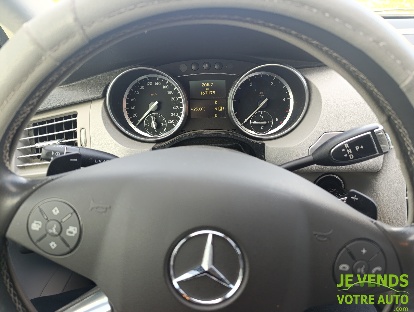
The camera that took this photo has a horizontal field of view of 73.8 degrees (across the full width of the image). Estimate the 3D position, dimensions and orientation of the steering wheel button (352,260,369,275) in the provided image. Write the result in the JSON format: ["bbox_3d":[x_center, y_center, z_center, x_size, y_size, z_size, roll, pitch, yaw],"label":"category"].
[{"bbox_3d":[0.113,0.083,0.204,0.011,0.011,0.006,8,-1,-4],"label":"steering wheel button"}]

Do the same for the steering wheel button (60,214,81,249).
[{"bbox_3d":[-0.098,0.054,0.201,0.015,0.025,0.006,7,0,4],"label":"steering wheel button"}]

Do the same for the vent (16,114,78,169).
[{"bbox_3d":[-0.248,-0.018,0.442,0.111,0.076,0.030,-7,-5,10],"label":"vent"}]

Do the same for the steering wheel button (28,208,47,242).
[{"bbox_3d":[-0.124,0.051,0.203,0.015,0.025,0.006,7,0,4],"label":"steering wheel button"}]

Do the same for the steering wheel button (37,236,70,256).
[{"bbox_3d":[-0.112,0.066,0.202,0.025,0.015,0.006,7,0,4],"label":"steering wheel button"}]

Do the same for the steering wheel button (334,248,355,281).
[{"bbox_3d":[0.100,0.080,0.203,0.015,0.024,0.006,8,-1,-4],"label":"steering wheel button"}]

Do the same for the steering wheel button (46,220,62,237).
[{"bbox_3d":[-0.111,0.053,0.202,0.011,0.011,0.006,7,0,4],"label":"steering wheel button"}]

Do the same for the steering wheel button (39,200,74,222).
[{"bbox_3d":[-0.109,0.040,0.202,0.025,0.015,0.006,7,0,4],"label":"steering wheel button"}]

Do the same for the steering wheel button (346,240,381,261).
[{"bbox_3d":[0.114,0.069,0.204,0.025,0.015,0.006,8,-1,-4],"label":"steering wheel button"}]

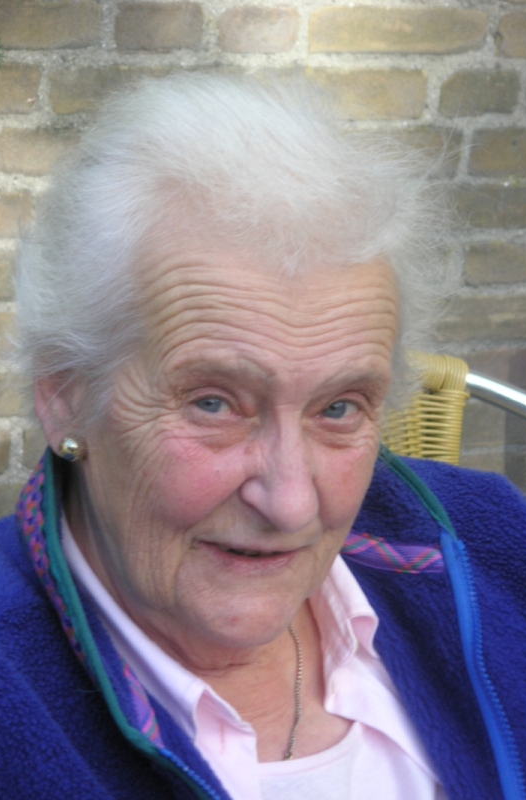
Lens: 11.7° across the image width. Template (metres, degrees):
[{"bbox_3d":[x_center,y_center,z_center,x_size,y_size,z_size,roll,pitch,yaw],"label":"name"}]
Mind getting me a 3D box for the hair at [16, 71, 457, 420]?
[{"bbox_3d":[-0.018,-0.072,1.261,0.210,0.180,0.215,2,11,-21],"label":"hair"}]

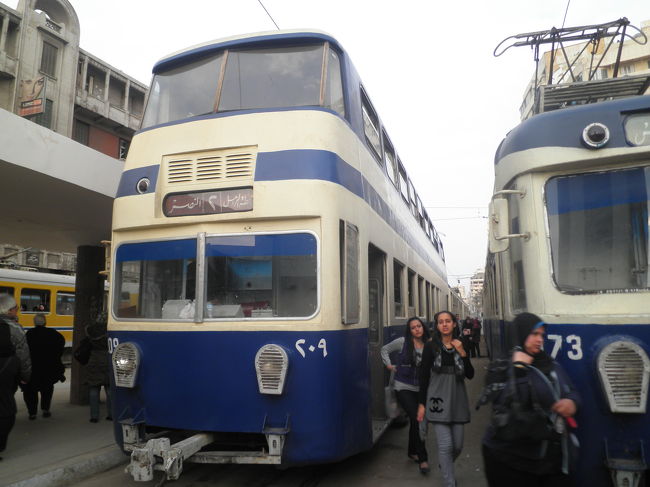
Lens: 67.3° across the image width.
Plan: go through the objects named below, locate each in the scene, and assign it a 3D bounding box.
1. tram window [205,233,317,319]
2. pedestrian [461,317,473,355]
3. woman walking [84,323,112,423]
[{"bbox_3d":[-0.529,0.266,4.029,0.974,0.735,0.070,-2,-9,9],"label":"tram window"},{"bbox_3d":[5.691,3.729,19.463,0.500,1.600,0.380,-3,-9,14],"label":"pedestrian"},{"bbox_3d":[-3.437,1.875,7.410,0.500,1.590,0.400,0,-9,-6],"label":"woman walking"}]

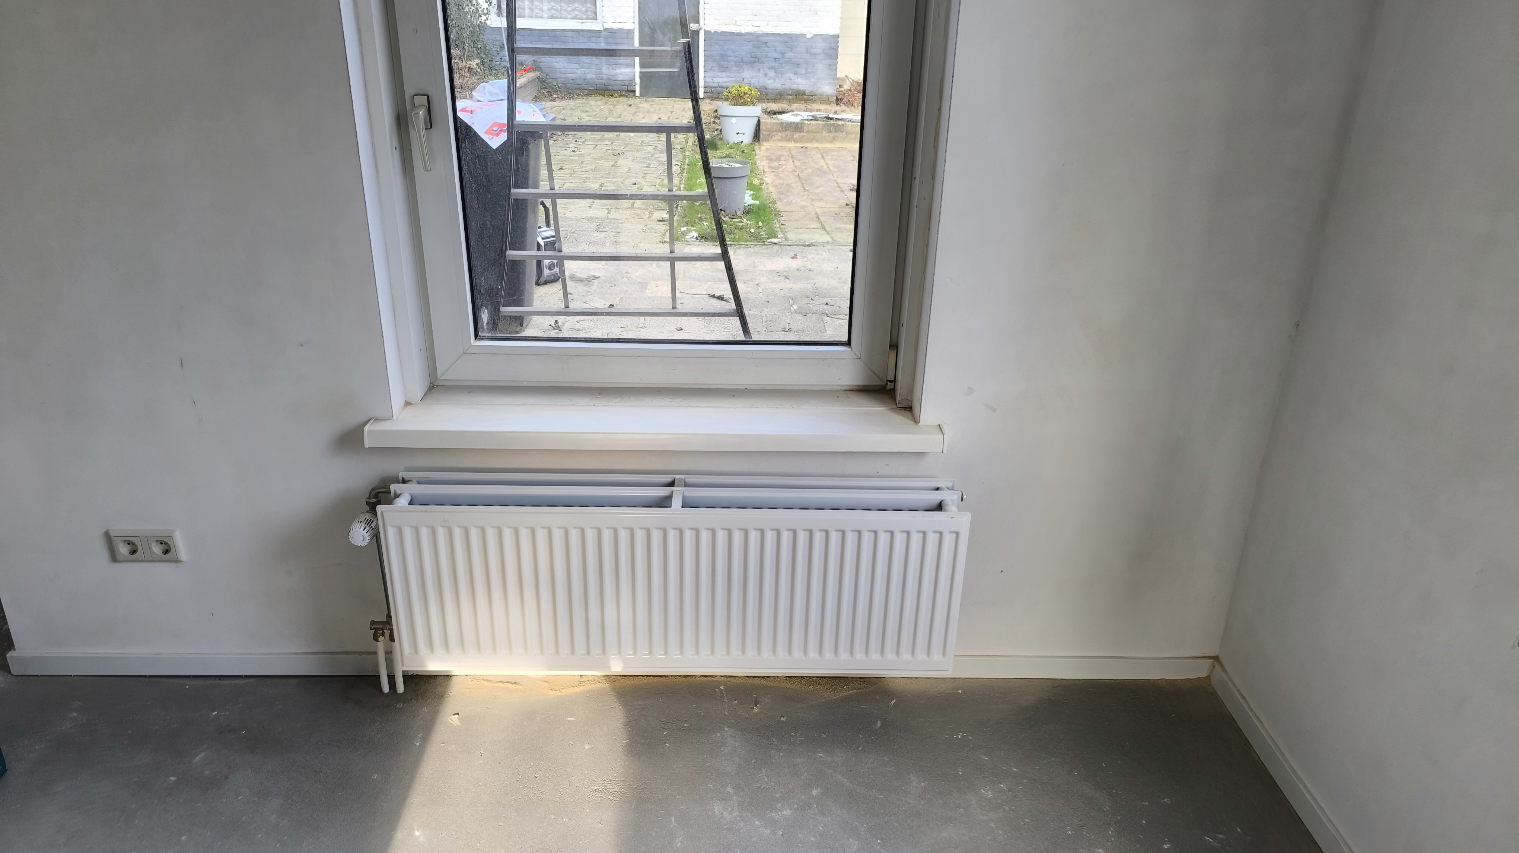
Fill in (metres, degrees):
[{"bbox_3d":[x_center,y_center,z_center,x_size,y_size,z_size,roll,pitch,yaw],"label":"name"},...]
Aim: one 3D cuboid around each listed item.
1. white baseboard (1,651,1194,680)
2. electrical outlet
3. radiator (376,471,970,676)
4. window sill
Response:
[{"bbox_3d":[-0.330,0.575,2.422,2.864,0.057,0.015,1,24,-2],"label":"white baseboard"},{"bbox_3d":[-1.377,0.270,2.264,0.156,0.081,0.012,1,24,-2],"label":"electrical outlet"},{"bbox_3d":[-0.174,0.324,2.192,1.199,0.406,0.154,1,24,-2],"label":"radiator"},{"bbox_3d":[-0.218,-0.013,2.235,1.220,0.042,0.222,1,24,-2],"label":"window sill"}]

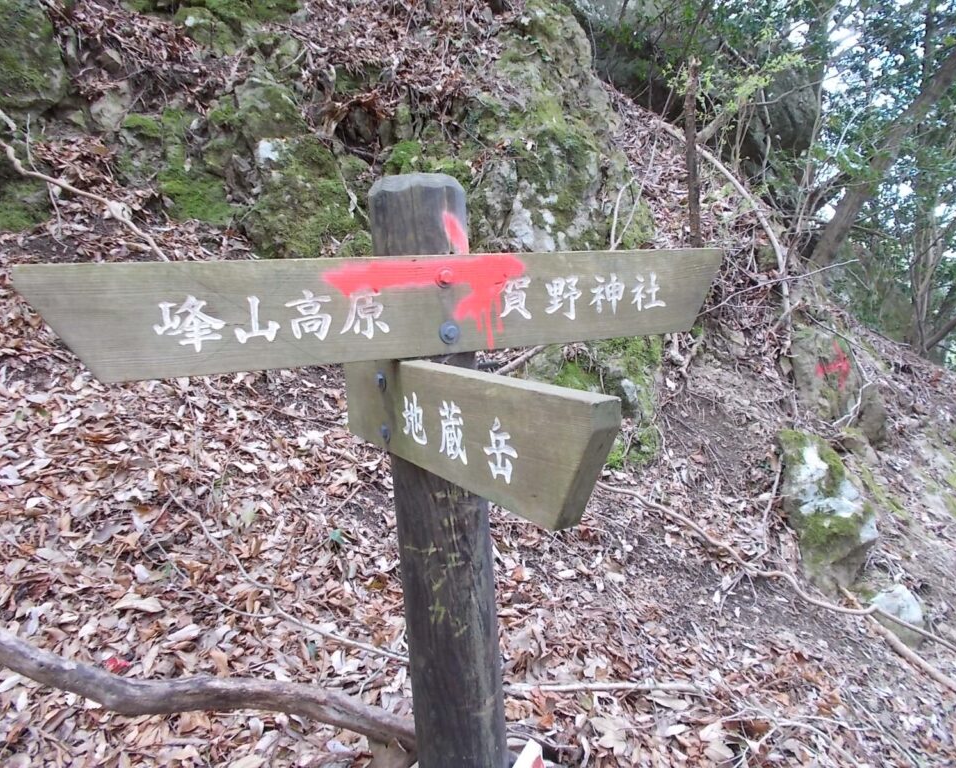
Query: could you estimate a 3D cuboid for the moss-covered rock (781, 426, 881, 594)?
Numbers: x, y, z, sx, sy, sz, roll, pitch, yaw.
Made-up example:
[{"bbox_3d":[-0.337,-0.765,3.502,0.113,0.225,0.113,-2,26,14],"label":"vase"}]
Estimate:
[{"bbox_3d":[1.185,0.434,2.600,0.320,0.510,0.330,0,8,24],"label":"moss-covered rock"}]

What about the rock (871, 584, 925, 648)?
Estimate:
[{"bbox_3d":[1.282,0.710,2.350,0.160,0.180,0.160,0,8,29],"label":"rock"}]

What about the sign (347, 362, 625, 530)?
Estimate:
[{"bbox_3d":[-0.035,0.042,0.874,0.030,0.125,0.581,-11,12,-28],"label":"sign"}]

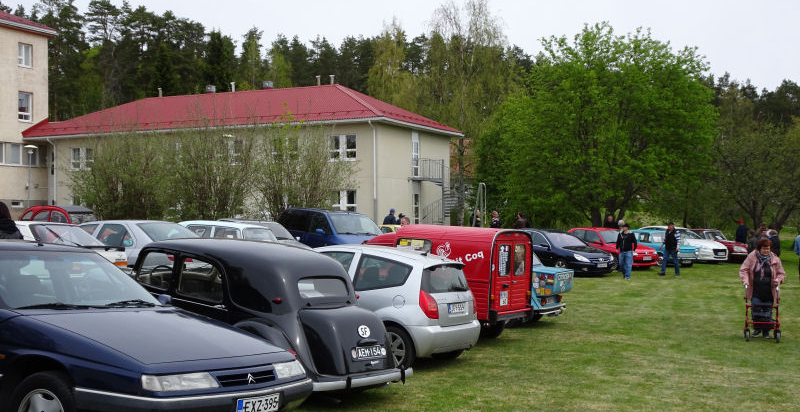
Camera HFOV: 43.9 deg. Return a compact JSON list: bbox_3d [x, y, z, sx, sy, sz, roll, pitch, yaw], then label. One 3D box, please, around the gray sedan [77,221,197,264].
[{"bbox_3d":[-5.350,0.970,18.750,4.440,1.390,1.755,-1,-1,31],"label":"gray sedan"}]

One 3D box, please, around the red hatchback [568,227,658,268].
[{"bbox_3d":[7.217,1.530,35.208,1.690,1.380,4.030,2,-1,-31],"label":"red hatchback"}]

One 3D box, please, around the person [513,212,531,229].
[{"bbox_3d":[4.711,1.130,38.510,0.380,1.720,0.500,1,-1,5],"label":"person"}]

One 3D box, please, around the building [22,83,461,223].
[{"bbox_3d":[-10.130,-2.810,62.800,26.100,9.000,11.600,-1,-1,25],"label":"building"}]

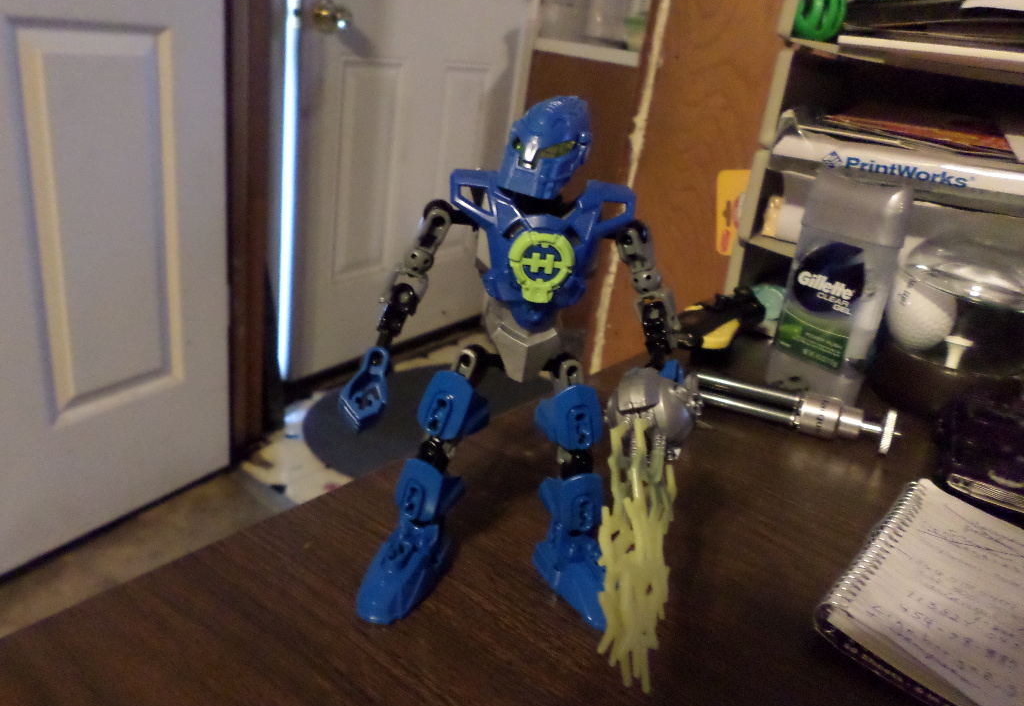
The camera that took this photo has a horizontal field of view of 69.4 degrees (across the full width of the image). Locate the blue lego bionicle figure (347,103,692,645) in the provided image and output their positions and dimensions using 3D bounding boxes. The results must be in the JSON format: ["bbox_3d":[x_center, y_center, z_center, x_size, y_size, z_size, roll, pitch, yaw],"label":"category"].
[{"bbox_3d":[0.002,0.007,0.248,0.117,0.178,0.066,5,22,-7],"label":"blue lego bionicle figure"}]

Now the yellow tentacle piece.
[{"bbox_3d":[0.039,0.065,0.233,0.025,0.089,0.023,-1,8,4],"label":"yellow tentacle piece"}]

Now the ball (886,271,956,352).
[{"bbox_3d":[0.271,-0.026,0.490,0.043,0.043,0.043,8,22,0],"label":"ball"}]

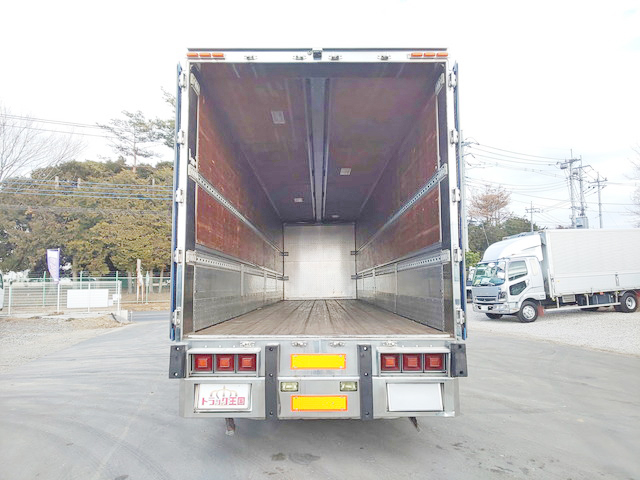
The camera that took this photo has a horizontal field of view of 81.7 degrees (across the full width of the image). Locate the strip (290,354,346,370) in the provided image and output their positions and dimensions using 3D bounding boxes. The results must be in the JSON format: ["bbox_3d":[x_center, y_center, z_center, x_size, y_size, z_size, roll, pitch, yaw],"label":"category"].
[{"bbox_3d":[-0.011,1.046,3.163,0.480,0.132,0.012,0,-7,0],"label":"strip"}]

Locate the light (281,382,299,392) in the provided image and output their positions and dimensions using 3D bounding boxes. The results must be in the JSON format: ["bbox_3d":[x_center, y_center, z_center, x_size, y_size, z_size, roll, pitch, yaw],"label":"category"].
[{"bbox_3d":[-0.254,1.248,3.137,0.148,0.079,0.045,0,-7,0],"label":"light"}]

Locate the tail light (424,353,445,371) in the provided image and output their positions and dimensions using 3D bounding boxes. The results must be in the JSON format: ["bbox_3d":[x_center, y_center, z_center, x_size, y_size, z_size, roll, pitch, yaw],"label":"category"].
[{"bbox_3d":[0.988,1.052,3.183,0.163,0.158,0.060,0,-7,0],"label":"tail light"}]

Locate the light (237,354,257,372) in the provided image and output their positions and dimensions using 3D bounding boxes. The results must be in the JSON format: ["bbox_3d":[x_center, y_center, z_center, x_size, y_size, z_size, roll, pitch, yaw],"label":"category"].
[{"bbox_3d":[-0.624,1.056,3.182,0.163,0.158,0.060,0,-7,0],"label":"light"}]

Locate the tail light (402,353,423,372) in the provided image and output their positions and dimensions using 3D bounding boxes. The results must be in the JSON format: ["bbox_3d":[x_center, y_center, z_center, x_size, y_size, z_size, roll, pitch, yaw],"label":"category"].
[{"bbox_3d":[0.799,1.052,3.182,0.163,0.158,0.060,0,-7,0],"label":"tail light"}]

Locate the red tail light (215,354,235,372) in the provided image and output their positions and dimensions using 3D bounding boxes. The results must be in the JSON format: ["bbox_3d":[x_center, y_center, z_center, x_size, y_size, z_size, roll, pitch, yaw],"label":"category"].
[{"bbox_3d":[-0.813,1.057,3.182,0.163,0.158,0.060,0,-7,0],"label":"red tail light"}]

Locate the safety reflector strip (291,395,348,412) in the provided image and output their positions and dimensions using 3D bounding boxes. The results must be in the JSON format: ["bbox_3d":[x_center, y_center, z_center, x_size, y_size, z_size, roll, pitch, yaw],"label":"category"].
[{"bbox_3d":[-0.002,1.378,3.115,0.480,0.132,0.015,0,-6,0],"label":"safety reflector strip"}]

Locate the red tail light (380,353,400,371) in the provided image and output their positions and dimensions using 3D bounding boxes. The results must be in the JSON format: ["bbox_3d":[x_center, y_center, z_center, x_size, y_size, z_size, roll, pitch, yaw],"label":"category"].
[{"bbox_3d":[0.613,1.053,3.182,0.163,0.158,0.060,0,-7,0],"label":"red tail light"}]

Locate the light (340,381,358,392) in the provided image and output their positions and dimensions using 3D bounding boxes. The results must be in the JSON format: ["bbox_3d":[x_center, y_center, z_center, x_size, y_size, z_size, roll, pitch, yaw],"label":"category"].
[{"bbox_3d":[0.248,1.246,3.138,0.148,0.079,0.045,0,-7,0],"label":"light"}]

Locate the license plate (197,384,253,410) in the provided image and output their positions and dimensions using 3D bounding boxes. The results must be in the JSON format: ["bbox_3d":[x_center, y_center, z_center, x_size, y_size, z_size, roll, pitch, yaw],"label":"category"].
[{"bbox_3d":[-0.829,1.349,3.195,0.435,0.220,0.015,0,-15,0],"label":"license plate"}]

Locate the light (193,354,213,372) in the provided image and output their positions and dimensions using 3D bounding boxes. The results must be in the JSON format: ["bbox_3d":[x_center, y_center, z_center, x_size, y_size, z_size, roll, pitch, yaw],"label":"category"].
[{"bbox_3d":[-1.001,1.057,3.182,0.163,0.158,0.060,0,-7,0],"label":"light"}]

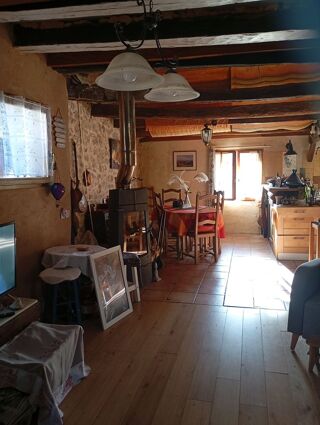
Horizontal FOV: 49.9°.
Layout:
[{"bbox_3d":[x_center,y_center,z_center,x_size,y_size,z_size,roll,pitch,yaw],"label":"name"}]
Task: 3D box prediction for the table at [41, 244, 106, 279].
[{"bbox_3d":[-0.823,0.701,3.450,0.620,0.640,0.620,1,7,14],"label":"table"}]

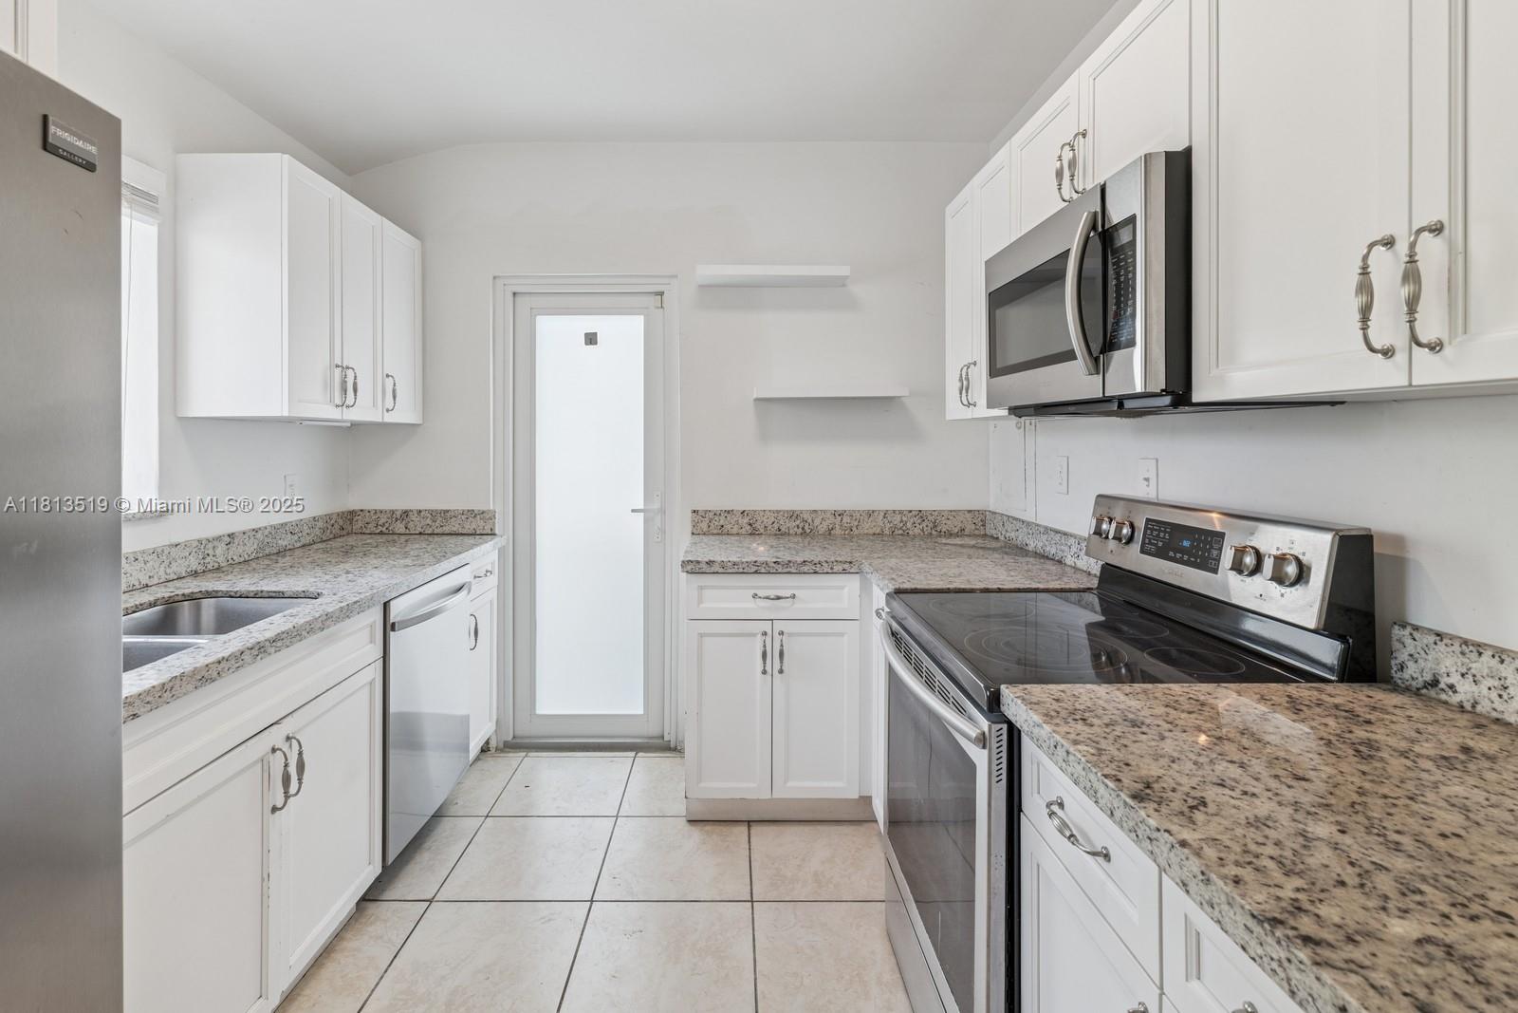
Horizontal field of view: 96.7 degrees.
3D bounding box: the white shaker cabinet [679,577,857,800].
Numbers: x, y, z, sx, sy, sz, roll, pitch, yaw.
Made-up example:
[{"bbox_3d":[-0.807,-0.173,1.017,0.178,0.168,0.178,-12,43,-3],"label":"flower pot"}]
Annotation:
[{"bbox_3d":[0.038,0.583,2.595,0.590,0.770,0.620,0,6,-1],"label":"white shaker cabinet"}]

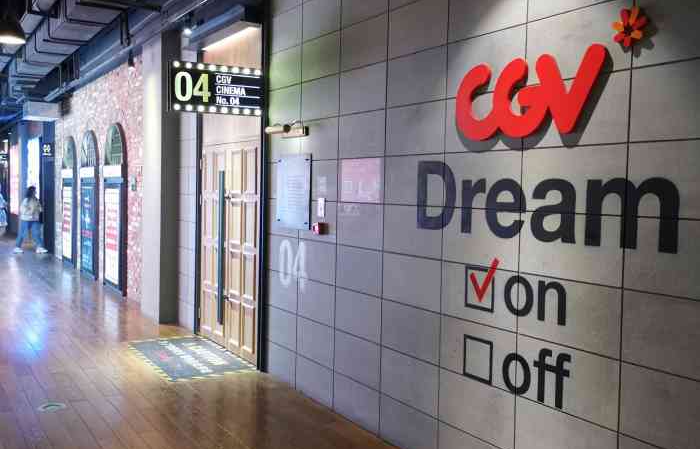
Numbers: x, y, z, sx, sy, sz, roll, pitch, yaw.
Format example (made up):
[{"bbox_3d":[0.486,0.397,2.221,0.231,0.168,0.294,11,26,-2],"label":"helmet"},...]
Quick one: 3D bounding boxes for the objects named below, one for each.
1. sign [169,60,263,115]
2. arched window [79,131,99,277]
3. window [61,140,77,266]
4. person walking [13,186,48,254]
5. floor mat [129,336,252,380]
[{"bbox_3d":[-1.086,-1.094,5.749,0.800,0.390,0.100,-1,3,-31],"label":"sign"},{"bbox_3d":[-4.534,-0.359,12.179,0.100,2.500,1.360,-1,3,-31],"label":"arched window"},{"bbox_3d":[-5.571,-0.464,13.886,0.100,2.500,1.360,-1,3,-31],"label":"window"},{"bbox_3d":[-7.314,-0.121,16.065,0.700,1.530,0.480,0,3,-16],"label":"person walking"},{"bbox_3d":[-1.499,1.227,6.543,0.750,0.010,1.530,-1,3,-31],"label":"floor mat"}]

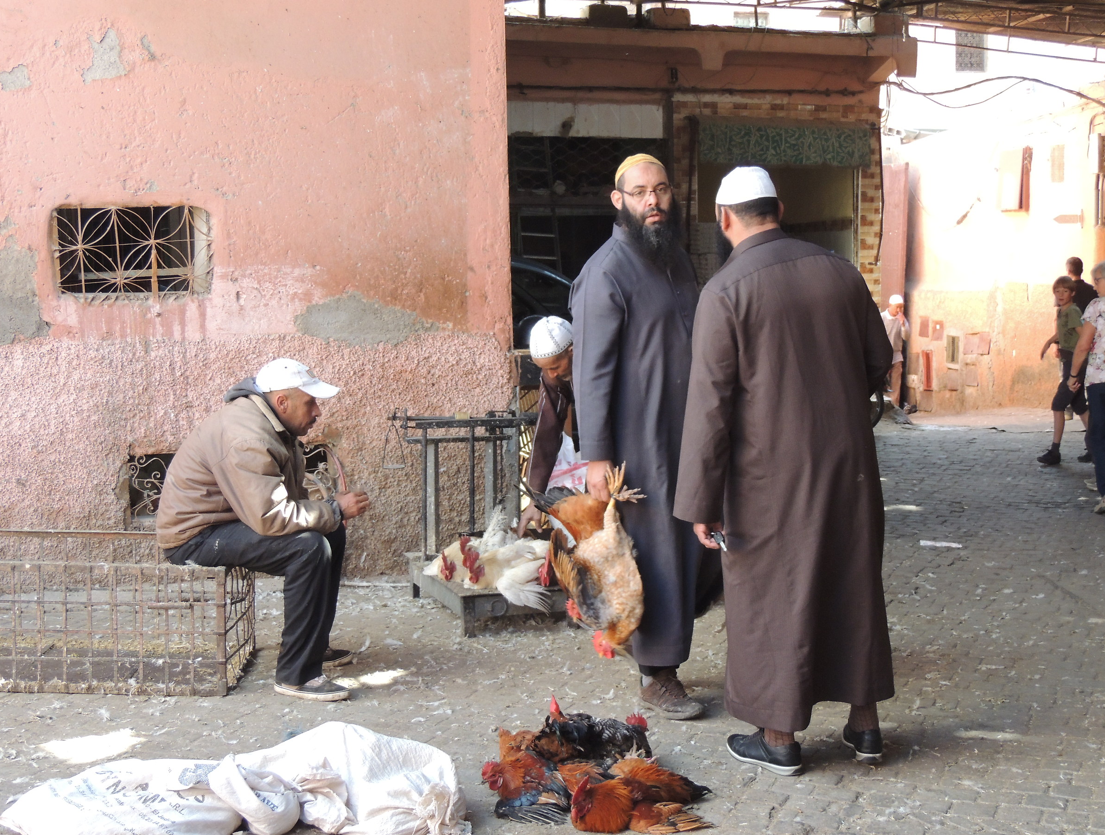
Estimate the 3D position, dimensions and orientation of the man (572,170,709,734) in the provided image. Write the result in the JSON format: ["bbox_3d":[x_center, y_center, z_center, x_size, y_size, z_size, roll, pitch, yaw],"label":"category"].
[{"bbox_3d":[0.300,0.053,5.266,0.400,1.790,0.530,4,5,44],"label":"man"}]

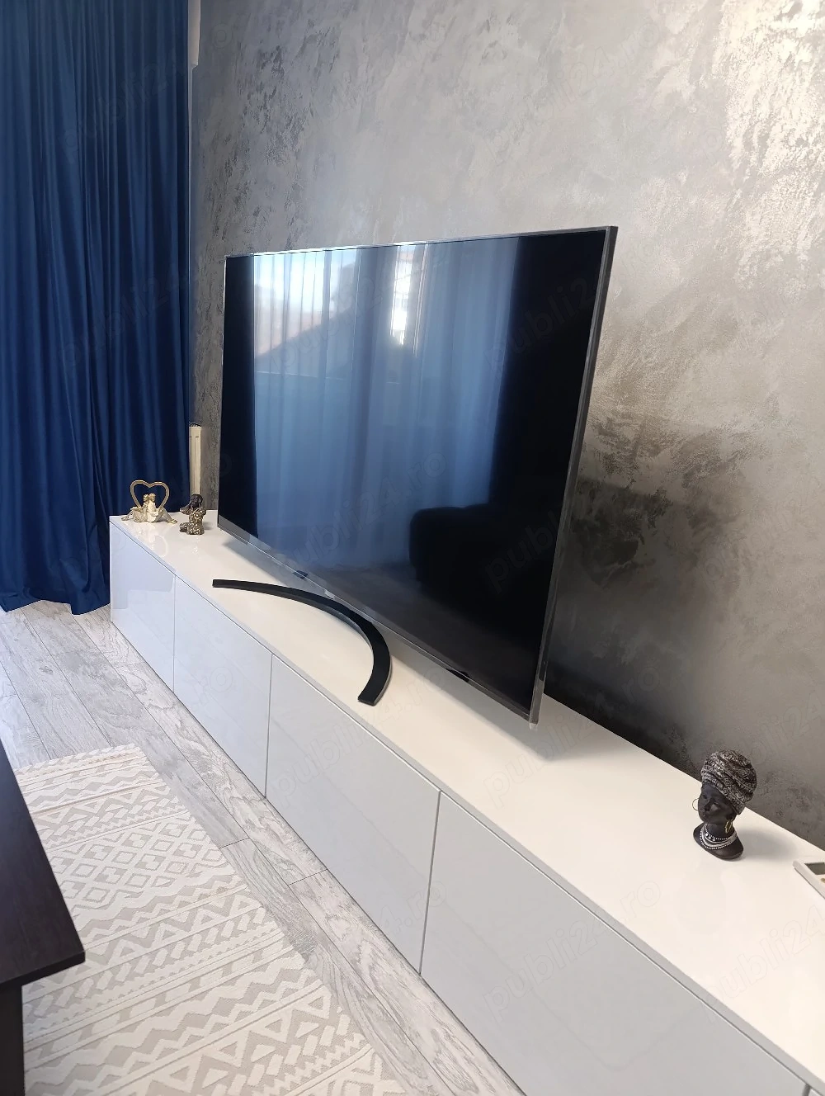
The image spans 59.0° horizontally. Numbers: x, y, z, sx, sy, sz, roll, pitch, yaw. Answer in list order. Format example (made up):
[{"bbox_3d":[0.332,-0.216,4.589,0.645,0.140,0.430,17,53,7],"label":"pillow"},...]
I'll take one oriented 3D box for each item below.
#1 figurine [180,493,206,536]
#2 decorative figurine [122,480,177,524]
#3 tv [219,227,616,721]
[{"bbox_3d":[-0.763,-0.122,2.538,0.067,0.137,0.076,10,16,16],"label":"figurine"},{"bbox_3d":[-0.943,-0.168,2.619,0.182,0.147,0.060,3,15,-12],"label":"decorative figurine"},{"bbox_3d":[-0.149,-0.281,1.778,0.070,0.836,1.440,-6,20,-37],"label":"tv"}]

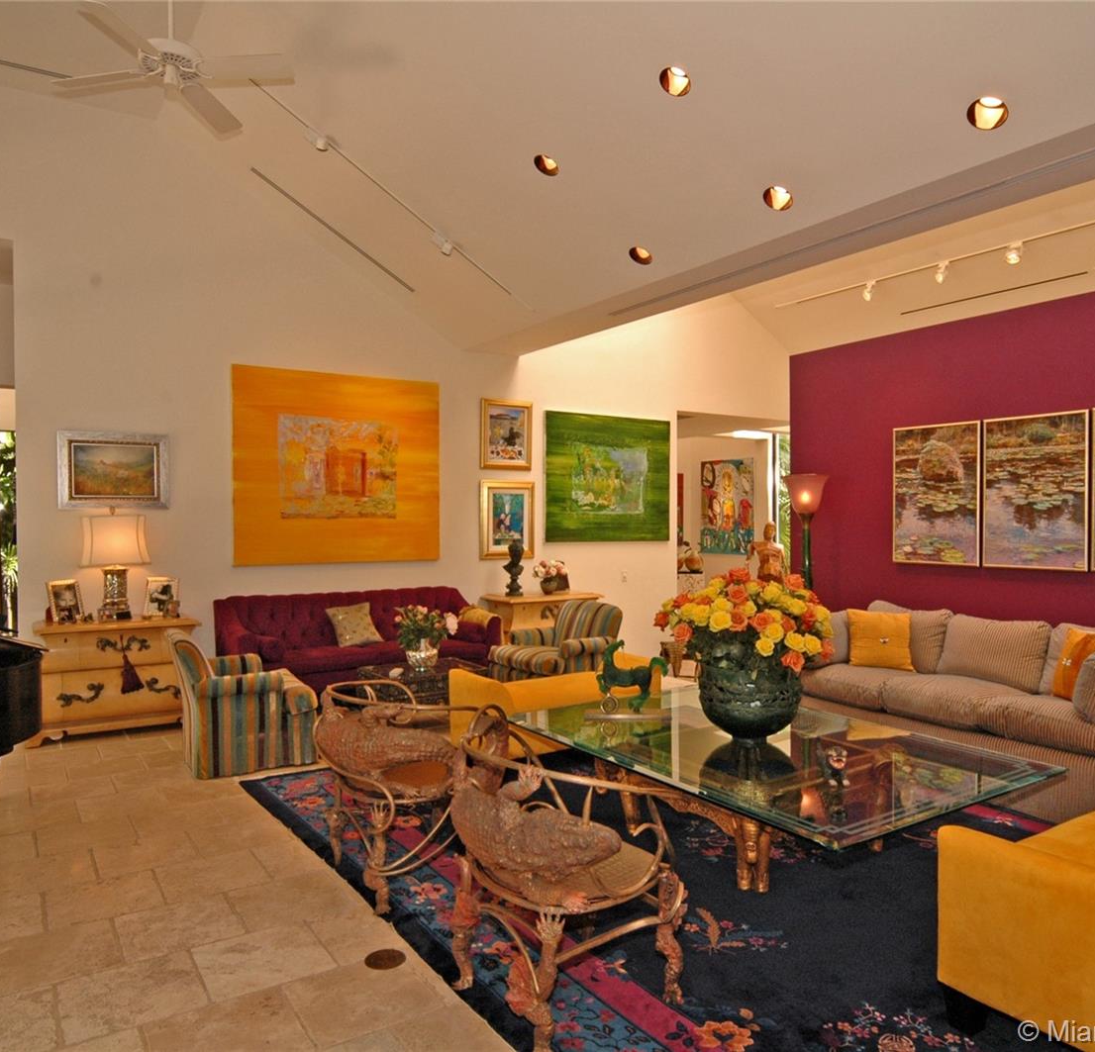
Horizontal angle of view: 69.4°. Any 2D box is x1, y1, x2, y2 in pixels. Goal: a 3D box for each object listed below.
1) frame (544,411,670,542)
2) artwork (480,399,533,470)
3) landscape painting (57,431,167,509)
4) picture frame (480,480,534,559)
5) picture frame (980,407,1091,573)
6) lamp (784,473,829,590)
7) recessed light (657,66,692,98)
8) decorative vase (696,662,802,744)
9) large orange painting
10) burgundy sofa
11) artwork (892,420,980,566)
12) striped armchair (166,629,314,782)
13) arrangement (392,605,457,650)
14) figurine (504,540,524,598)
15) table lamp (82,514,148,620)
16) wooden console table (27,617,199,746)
[{"bbox_3d":[0.658,-0.491,8.360,1.631,1.321,0.045,0,0,-32],"label":"frame"},{"bbox_3d":[-0.406,-0.878,7.708,0.568,0.667,0.040,0,0,-32],"label":"artwork"},{"bbox_3d":[-3.255,-0.408,5.950,0.724,0.570,0.050,0,0,-32],"label":"landscape painting"},{"bbox_3d":[-0.401,-0.054,7.896,0.616,0.768,0.040,0,1,-33],"label":"picture frame"},{"bbox_3d":[3.182,-0.218,5.164,0.035,0.999,0.635,0,0,-37],"label":"picture frame"},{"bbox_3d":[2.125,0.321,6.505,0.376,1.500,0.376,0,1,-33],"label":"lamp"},{"bbox_3d":[0.625,-2.162,3.812,0.162,0.070,0.162,33,-17,-29],"label":"recessed light"},{"bbox_3d":[0.978,0.820,3.810,0.490,0.447,0.490,0,0,0],"label":"decorative vase"},{"bbox_3d":[-1.803,-0.502,6.978,1.851,1.660,0.040,0,1,-33],"label":"large orange painting"},{"bbox_3d":[-1.514,1.019,6.490,2.160,0.890,0.800,0,0,-32],"label":"burgundy sofa"},{"bbox_3d":[2.922,-0.230,5.952,0.035,1.048,0.685,0,1,-33],"label":"artwork"},{"bbox_3d":[-1.967,1.057,5.058,0.800,0.830,0.740,0,0,-29],"label":"striped armchair"},{"bbox_3d":[-0.883,0.731,5.701,0.460,0.330,0.420,0,1,0],"label":"arrangement"},{"bbox_3d":[-0.319,0.396,7.492,0.200,0.545,0.180,0,0,-12],"label":"figurine"},{"bbox_3d":[-3.159,0.278,5.769,0.440,0.799,0.320,0,0,-32],"label":"table lamp"},{"bbox_3d":[-3.176,1.095,5.800,1.040,0.827,0.496,0,1,-33],"label":"wooden console table"}]

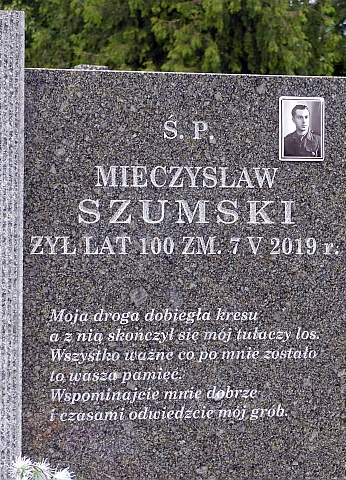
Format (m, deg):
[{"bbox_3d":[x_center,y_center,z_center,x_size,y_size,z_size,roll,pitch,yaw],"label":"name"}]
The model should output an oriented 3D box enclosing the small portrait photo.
[{"bbox_3d":[0.243,-0.209,4.560,0.090,0.119,0.009,0,0,-20],"label":"small portrait photo"}]

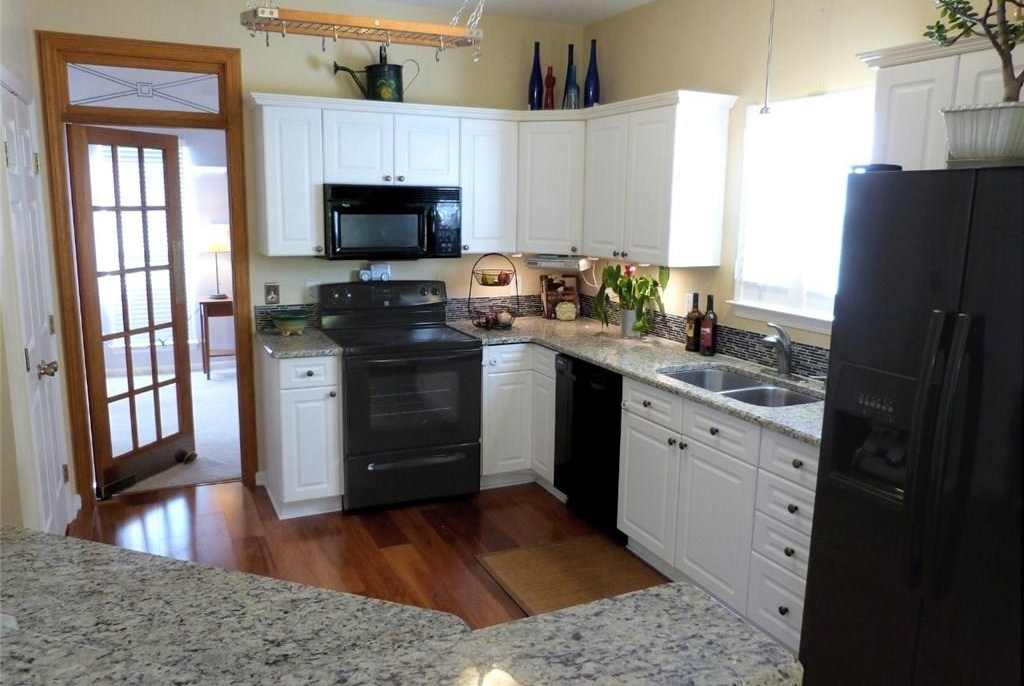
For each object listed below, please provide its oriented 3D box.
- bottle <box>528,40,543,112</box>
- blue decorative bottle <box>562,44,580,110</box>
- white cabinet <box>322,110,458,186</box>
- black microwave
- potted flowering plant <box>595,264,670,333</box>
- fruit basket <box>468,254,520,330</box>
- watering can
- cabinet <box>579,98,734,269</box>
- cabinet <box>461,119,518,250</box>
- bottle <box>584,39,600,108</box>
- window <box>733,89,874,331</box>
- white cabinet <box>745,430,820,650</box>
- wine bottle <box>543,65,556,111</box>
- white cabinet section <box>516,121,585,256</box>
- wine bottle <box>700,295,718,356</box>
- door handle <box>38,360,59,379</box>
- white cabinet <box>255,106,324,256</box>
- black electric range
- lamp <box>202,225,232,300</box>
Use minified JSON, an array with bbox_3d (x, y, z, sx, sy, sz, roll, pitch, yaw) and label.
[{"bbox_3d":[0.140,-1.548,4.350,0.084,0.417,0.084,1,9,0],"label":"bottle"},{"bbox_3d":[0.355,-1.565,4.415,0.097,0.411,0.097,1,9,0],"label":"blue decorative bottle"},{"bbox_3d":[-0.710,-1.074,4.173,0.765,0.377,0.329,-4,11,-25],"label":"white cabinet"},{"bbox_3d":[-0.701,-0.685,4.224,0.764,0.393,0.404,-3,10,-25],"label":"black microwave"},{"bbox_3d":[0.672,-0.231,4.161,0.337,0.439,0.368,-3,10,-25],"label":"potted flowering plant"},{"bbox_3d":[-0.108,-0.318,4.497,0.305,0.450,0.290,1,10,-1],"label":"fruit basket"},{"bbox_3d":[-0.743,-1.465,4.082,0.483,0.347,0.210,-4,11,-25],"label":"watering can"},{"bbox_3d":[0.733,-0.835,3.941,0.320,0.797,0.817,-3,10,-25],"label":"cabinet"},{"bbox_3d":[-0.204,-0.920,4.441,0.360,0.754,0.329,-4,11,-25],"label":"cabinet"},{"bbox_3d":[0.481,-1.590,4.425,0.087,0.428,0.087,1,9,0],"label":"bottle"},{"bbox_3d":[1.260,-0.556,3.198,0.092,0.981,0.848,-3,10,-25],"label":"window"},{"bbox_3d":[1.240,0.677,2.650,0.614,0.765,0.378,-4,11,-25],"label":"white cabinet"},{"bbox_3d":[0.226,-1.500,4.399,0.072,0.275,0.072,-3,10,-25],"label":"wine bottle"},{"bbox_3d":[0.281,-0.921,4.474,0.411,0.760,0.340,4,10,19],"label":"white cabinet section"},{"bbox_3d":[0.995,-0.089,3.734,0.076,0.297,0.076,-4,11,-25],"label":"wine bottle"},{"bbox_3d":[-1.923,0.112,3.064,0.070,0.065,0.065,-4,11,-25],"label":"door handle"},{"bbox_3d":[-1.192,-0.858,3.982,0.294,0.754,0.329,-4,11,-25],"label":"white cabinet"},{"bbox_3d":[-0.637,0.267,4.232,0.761,1.185,0.670,-4,11,-25],"label":"black electric range"},{"bbox_3d":[-2.893,-0.790,7.264,0.256,0.731,0.256,-3,10,-25],"label":"lamp"}]

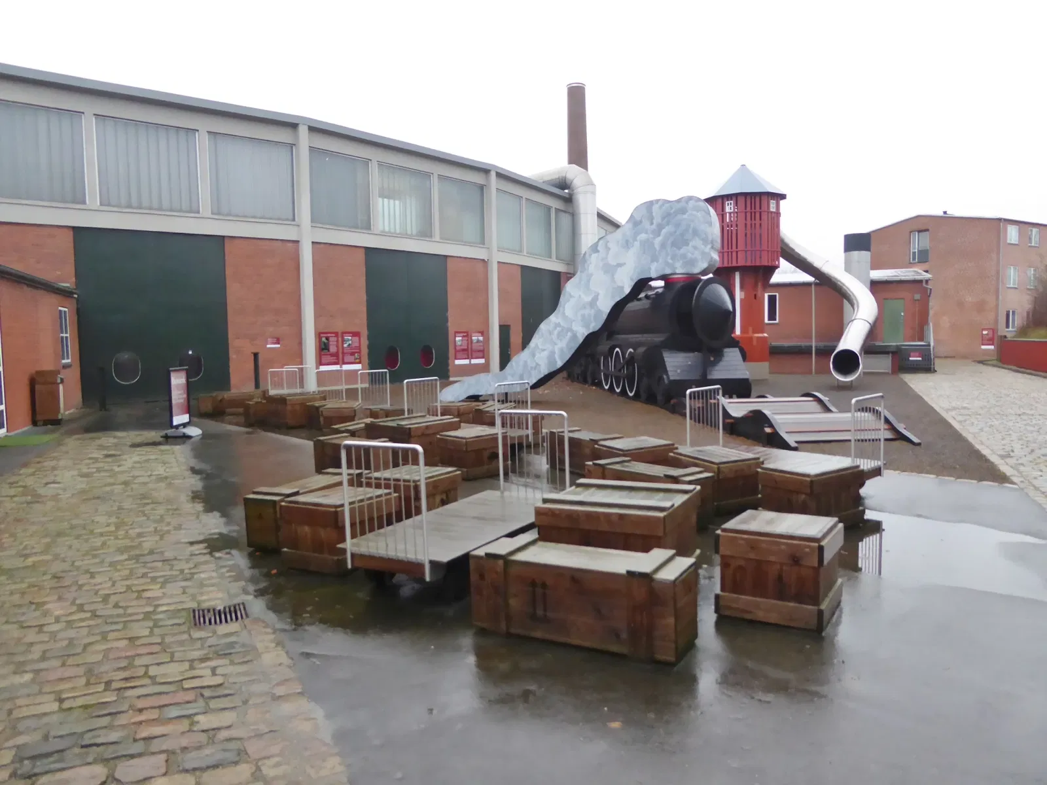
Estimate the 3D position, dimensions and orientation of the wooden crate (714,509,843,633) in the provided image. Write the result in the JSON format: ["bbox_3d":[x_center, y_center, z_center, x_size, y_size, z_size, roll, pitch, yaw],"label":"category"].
[{"bbox_3d":[1.453,0.979,4.273,0.558,0.485,0.535,1,5,33],"label":"wooden crate"}]

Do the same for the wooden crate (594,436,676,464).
[{"bbox_3d":[1.168,0.783,7.847,0.620,0.495,0.585,-3,4,-22],"label":"wooden crate"}]

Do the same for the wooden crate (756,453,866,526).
[{"bbox_3d":[2.357,0.835,6.189,0.686,0.465,0.512,-4,5,-33],"label":"wooden crate"}]

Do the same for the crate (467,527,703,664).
[{"bbox_3d":[0.306,1.072,4.067,1.167,0.431,0.391,1,4,29],"label":"crate"}]

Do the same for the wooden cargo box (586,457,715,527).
[{"bbox_3d":[1.057,0.860,6.444,0.349,0.439,1.149,-4,5,-38],"label":"wooden cargo box"}]

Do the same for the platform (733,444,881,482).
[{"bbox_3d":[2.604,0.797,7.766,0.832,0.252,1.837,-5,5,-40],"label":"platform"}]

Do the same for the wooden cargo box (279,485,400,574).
[{"bbox_3d":[-1.335,0.992,5.544,0.562,0.486,0.621,1,4,31],"label":"wooden cargo box"}]

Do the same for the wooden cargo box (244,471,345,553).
[{"bbox_3d":[-1.798,0.957,6.437,0.345,0.423,1.275,1,4,20],"label":"wooden cargo box"}]

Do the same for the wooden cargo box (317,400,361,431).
[{"bbox_3d":[-3.104,0.484,12.921,0.558,0.473,0.744,-2,4,-6],"label":"wooden cargo box"}]

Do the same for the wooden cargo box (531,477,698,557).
[{"bbox_3d":[0.626,0.948,4.925,0.839,0.608,0.847,1,4,24],"label":"wooden cargo box"}]

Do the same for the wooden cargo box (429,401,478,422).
[{"bbox_3d":[-1.291,0.467,13.734,0.599,0.493,0.628,0,4,22],"label":"wooden cargo box"}]

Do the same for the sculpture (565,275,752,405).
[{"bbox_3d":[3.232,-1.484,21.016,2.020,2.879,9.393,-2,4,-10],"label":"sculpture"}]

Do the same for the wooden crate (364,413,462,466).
[{"bbox_3d":[-1.412,0.649,9.736,0.847,0.608,0.839,2,5,39],"label":"wooden crate"}]

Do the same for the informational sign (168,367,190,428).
[{"bbox_3d":[-6.091,0.080,13.405,0.078,1.015,0.728,-1,4,3],"label":"informational sign"}]

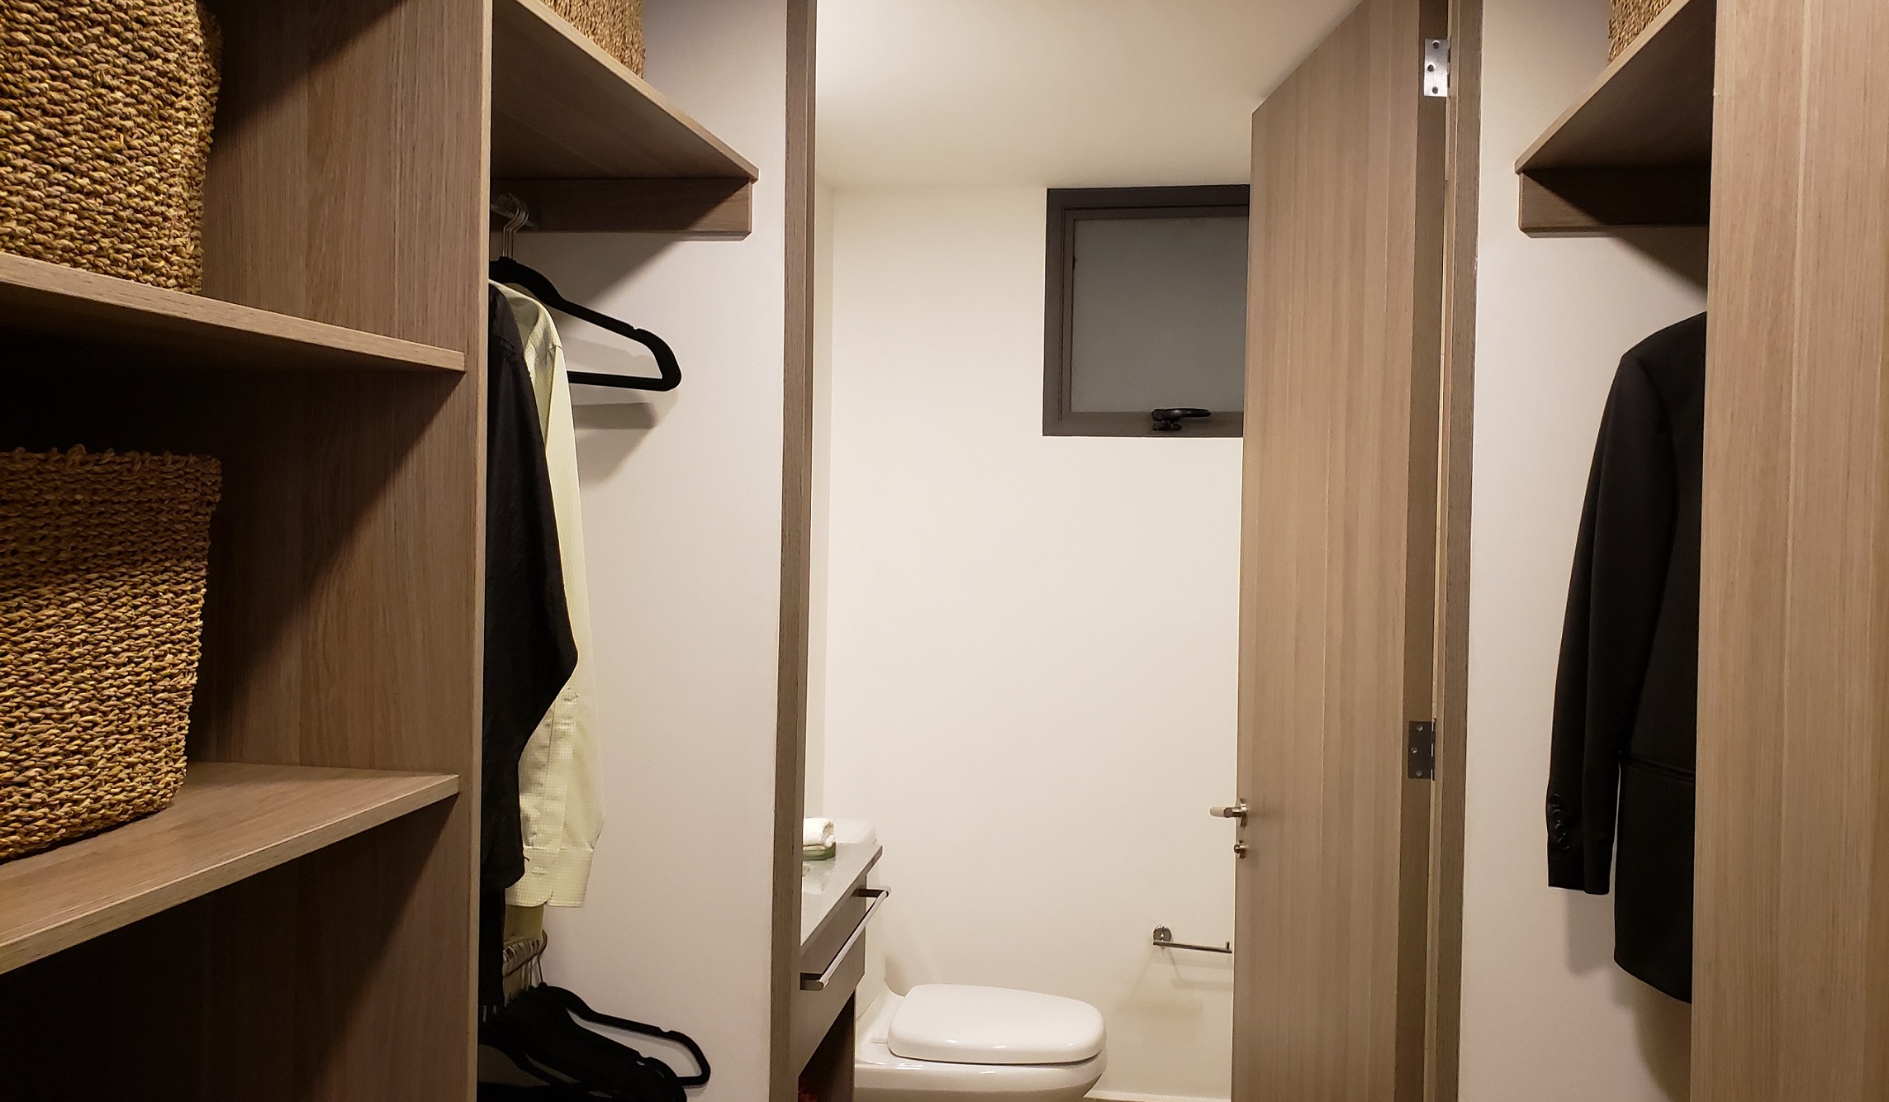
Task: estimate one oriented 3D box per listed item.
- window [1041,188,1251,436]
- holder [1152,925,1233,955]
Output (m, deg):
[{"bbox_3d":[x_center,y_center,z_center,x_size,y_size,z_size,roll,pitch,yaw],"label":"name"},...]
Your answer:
[{"bbox_3d":[0.539,-0.576,3.446,0.583,0.601,0.085,1,2,9],"label":"window"},{"bbox_3d":[0.596,0.943,3.408,0.186,0.052,0.084,1,2,9],"label":"holder"}]

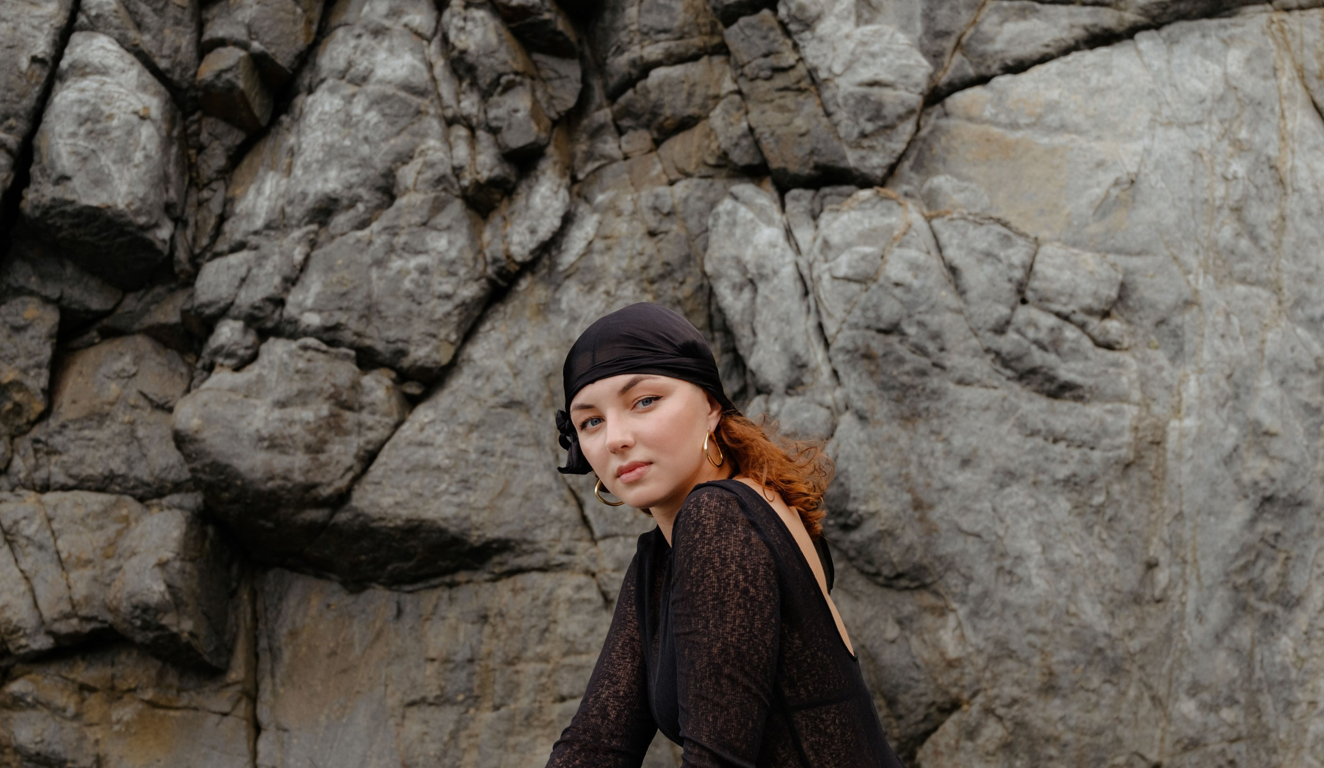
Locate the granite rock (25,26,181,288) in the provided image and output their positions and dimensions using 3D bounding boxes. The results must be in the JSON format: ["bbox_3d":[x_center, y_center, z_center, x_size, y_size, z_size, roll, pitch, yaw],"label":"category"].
[{"bbox_3d":[-1.010,-0.400,5.800,0.300,0.450,0.320,0,0,-6],"label":"granite rock"}]

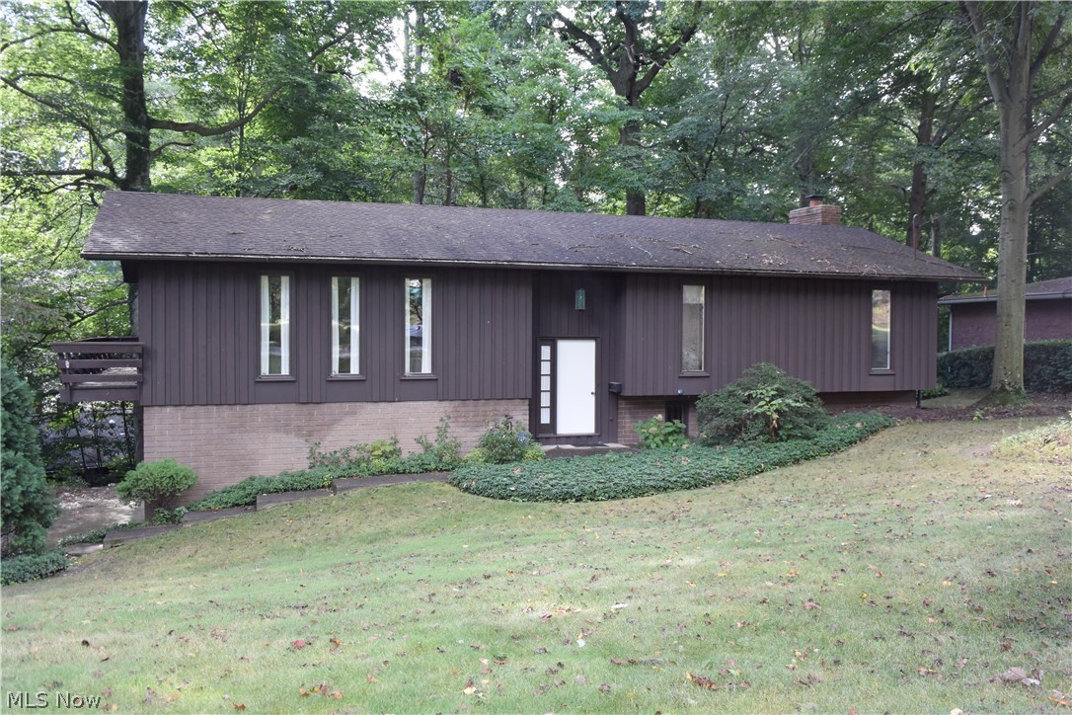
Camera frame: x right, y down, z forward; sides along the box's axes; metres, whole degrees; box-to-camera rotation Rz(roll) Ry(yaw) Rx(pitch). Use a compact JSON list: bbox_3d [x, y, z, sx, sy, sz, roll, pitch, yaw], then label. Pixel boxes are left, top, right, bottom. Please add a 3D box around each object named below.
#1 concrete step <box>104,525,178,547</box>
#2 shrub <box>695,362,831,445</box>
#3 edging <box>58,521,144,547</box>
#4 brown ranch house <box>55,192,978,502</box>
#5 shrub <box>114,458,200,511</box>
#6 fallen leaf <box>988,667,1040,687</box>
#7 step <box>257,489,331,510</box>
[{"bbox_3d":[-6.161,2.887,15.128,1.190,0.210,0.720,0,2,-19],"label":"concrete step"},{"bbox_3d":[4.776,0.923,20.170,2.850,1.710,2.250,0,2,-19],"label":"shrub"},{"bbox_3d":[-7.072,2.911,15.535,1.200,0.250,0.450,0,2,-19],"label":"edging"},{"bbox_3d":[-0.381,-0.607,24.159,20.220,6.850,9.720,0,2,-19],"label":"brown ranch house"},{"bbox_3d":[-6.516,2.274,16.401,1.350,0.980,1.250,0,2,-19],"label":"shrub"},{"bbox_3d":[2.224,1.471,4.435,0.210,0.050,0.150,-6,-2,0],"label":"fallen leaf"},{"bbox_3d":[-3.967,2.428,15.875,1.250,0.205,0.740,0,2,-19],"label":"step"}]

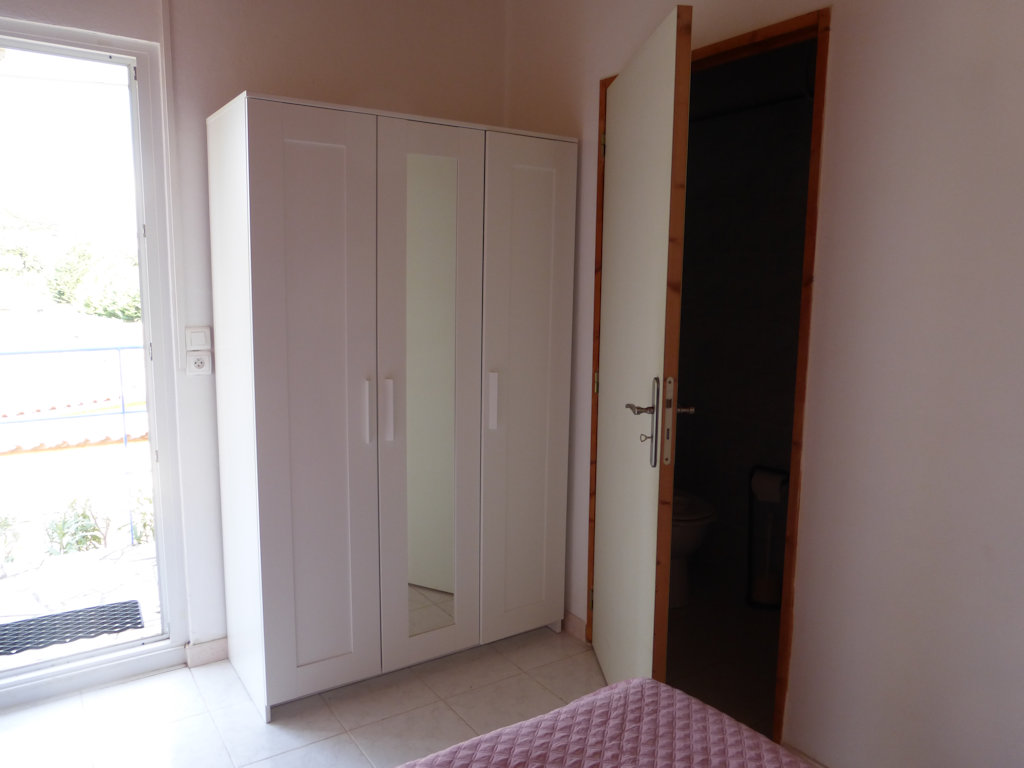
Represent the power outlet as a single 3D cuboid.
[{"bbox_3d":[-1.075,-0.073,2.434,0.080,0.080,0.030,-4,9,-34],"label":"power outlet"}]

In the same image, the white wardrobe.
[{"bbox_3d":[-0.405,0.057,2.614,1.170,1.900,0.500,-4,9,-34],"label":"white wardrobe"}]

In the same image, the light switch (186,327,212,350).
[{"bbox_3d":[-1.073,-0.155,2.424,0.080,0.080,0.030,-4,9,-34],"label":"light switch"}]

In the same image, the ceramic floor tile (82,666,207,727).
[{"bbox_3d":[-1.192,1.046,2.312,0.330,0.010,0.330,-4,9,-34],"label":"ceramic floor tile"}]

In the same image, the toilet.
[{"bbox_3d":[0.632,0.555,3.268,0.370,0.780,0.660,-4,9,-34],"label":"toilet"}]

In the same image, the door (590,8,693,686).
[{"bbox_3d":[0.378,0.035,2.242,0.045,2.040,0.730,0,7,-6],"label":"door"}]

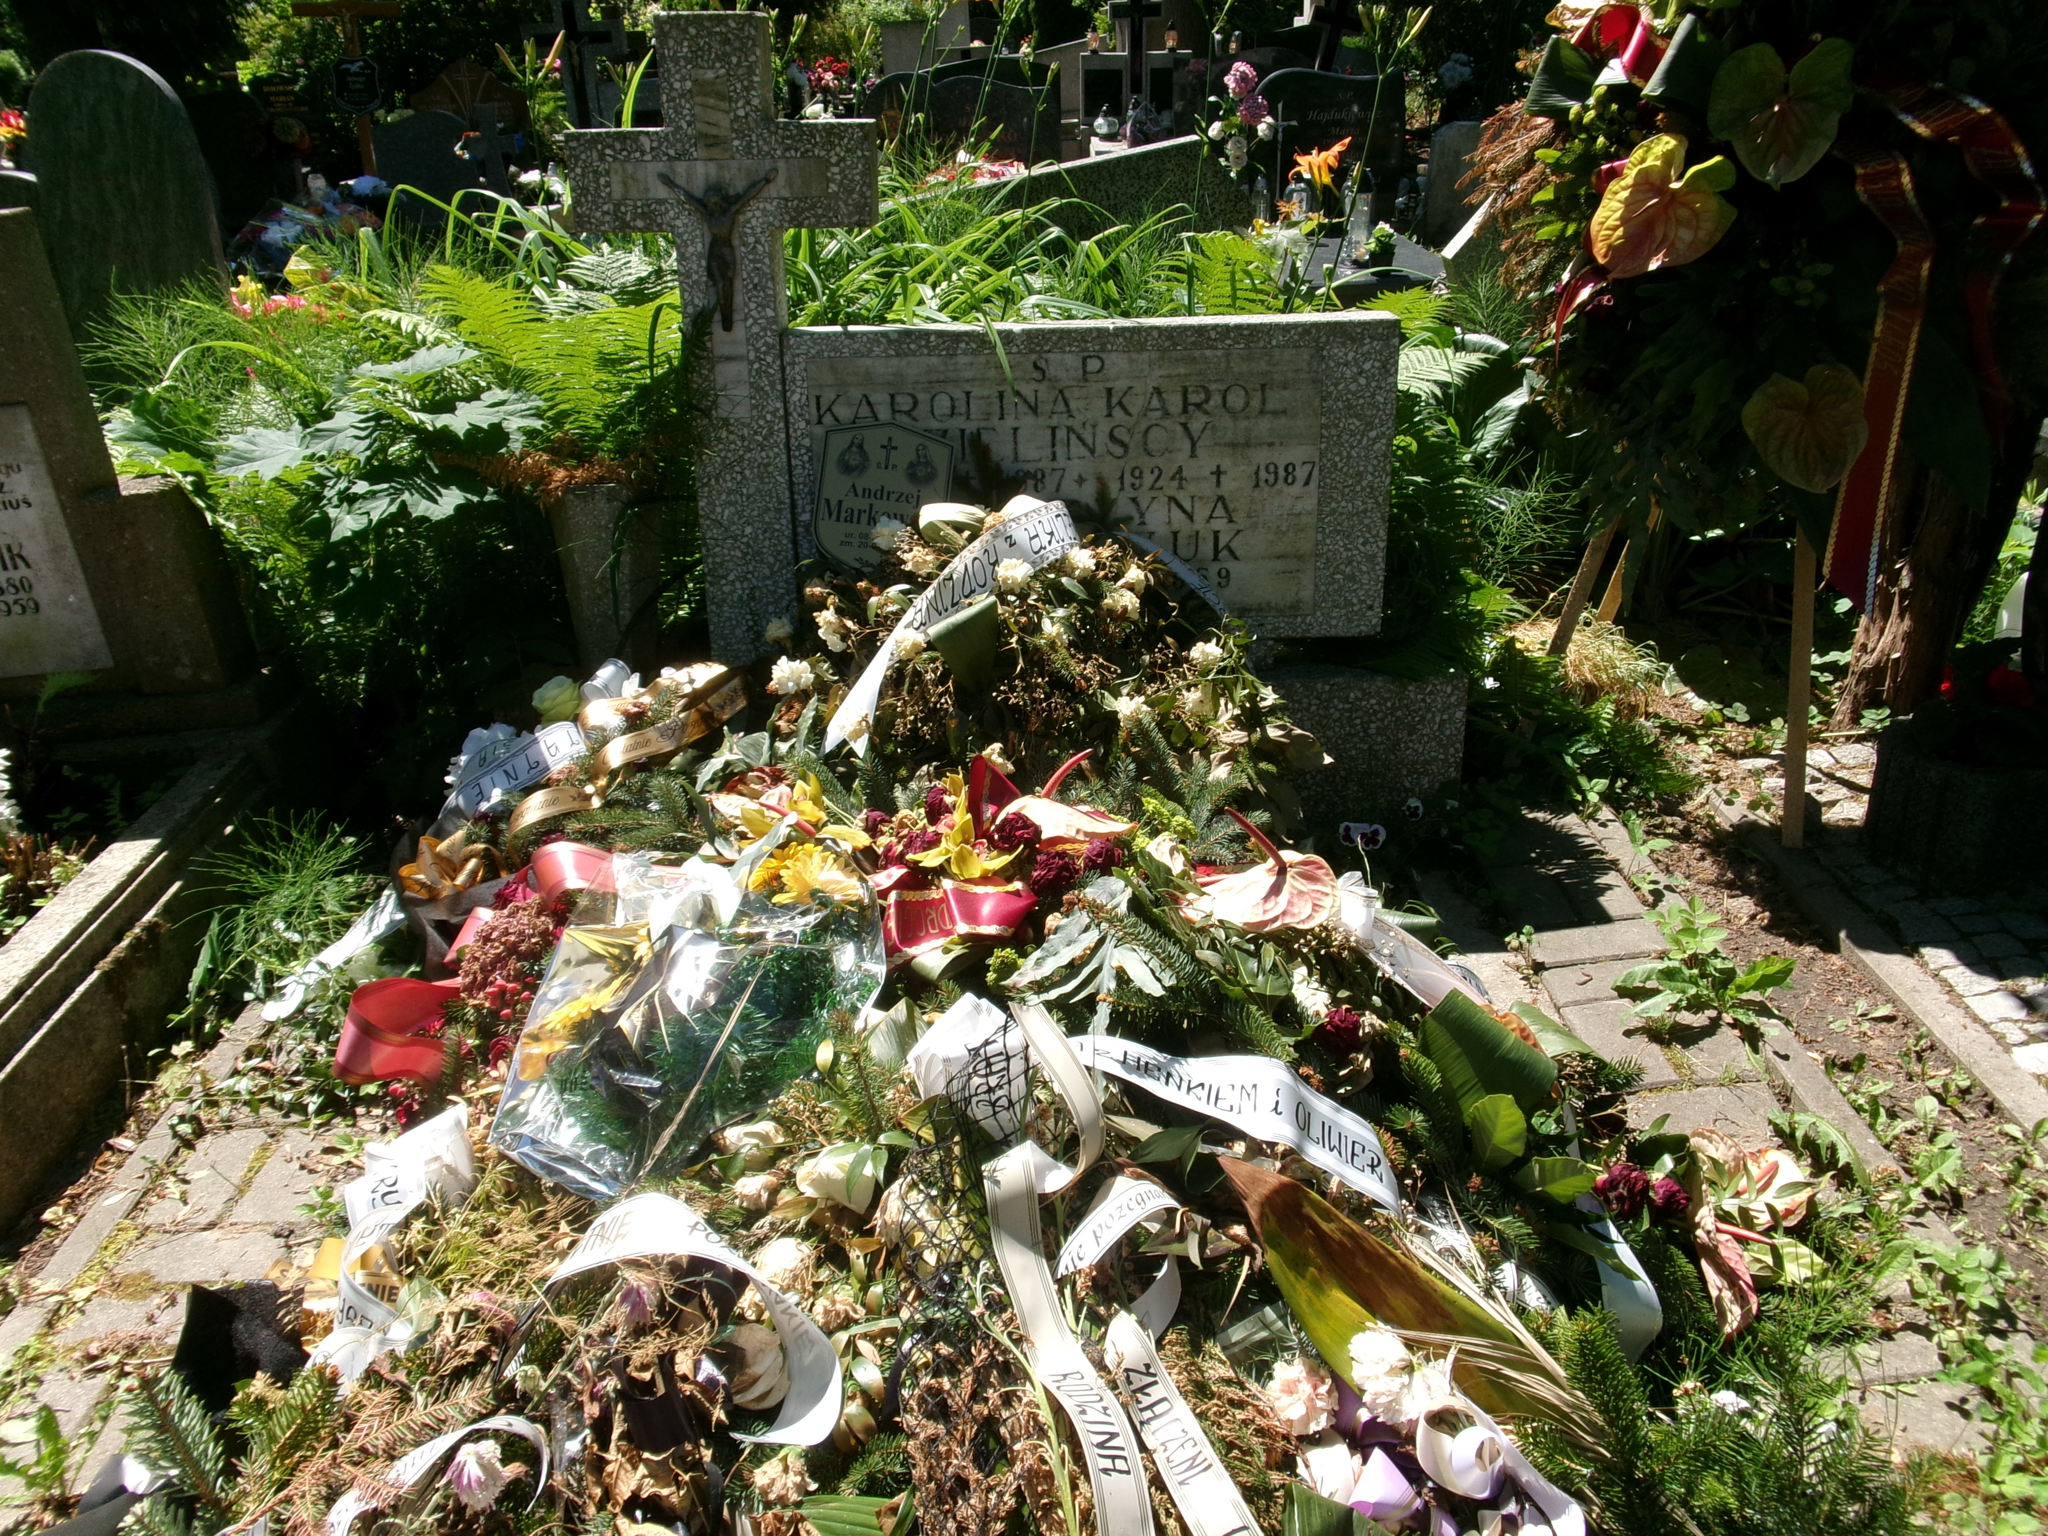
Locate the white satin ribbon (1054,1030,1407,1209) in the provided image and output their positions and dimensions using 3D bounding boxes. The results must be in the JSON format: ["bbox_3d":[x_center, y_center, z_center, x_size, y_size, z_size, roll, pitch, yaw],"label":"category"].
[{"bbox_3d":[0.221,0.376,1.750,0.335,0.085,0.110,13,25,31],"label":"white satin ribbon"}]

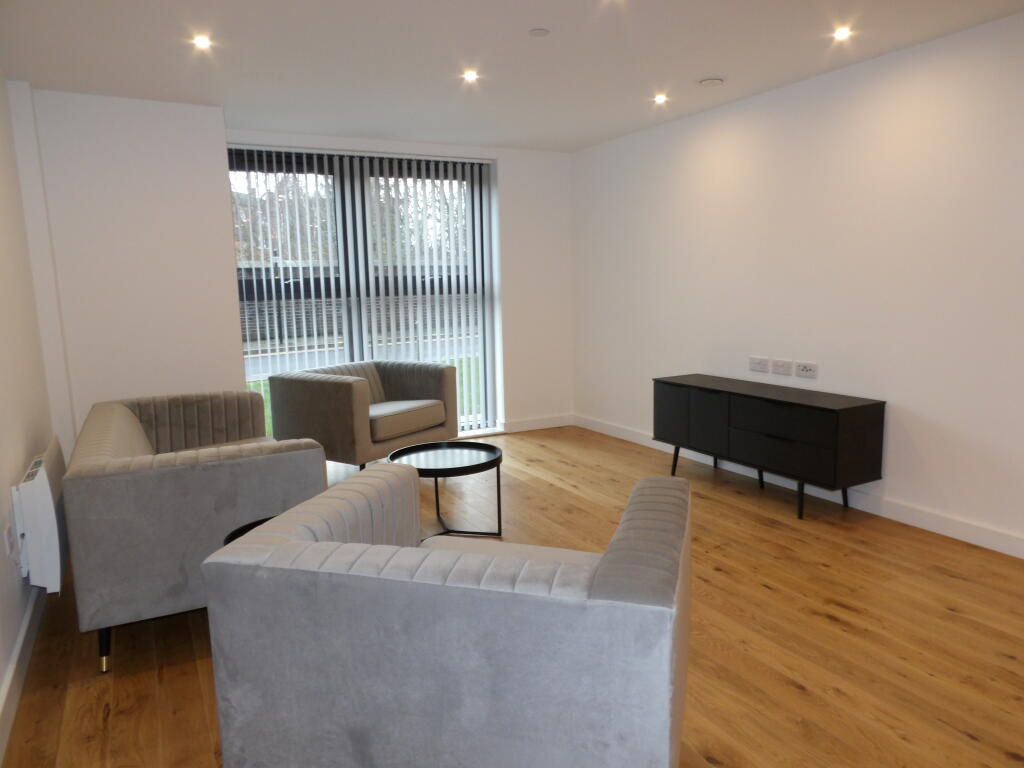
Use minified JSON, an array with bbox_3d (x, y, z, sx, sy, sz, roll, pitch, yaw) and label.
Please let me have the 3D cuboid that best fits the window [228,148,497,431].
[{"bbox_3d":[-1.079,-0.638,5.525,2.111,2.245,0.085,-6,9,-28],"label":"window"}]

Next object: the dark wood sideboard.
[{"bbox_3d":[1.474,0.346,4.326,0.390,0.632,1.416,-6,9,-28],"label":"dark wood sideboard"}]

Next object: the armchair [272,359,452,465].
[{"bbox_3d":[-1.014,0.268,4.999,0.835,0.735,0.965,5,10,36],"label":"armchair"}]

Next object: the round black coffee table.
[{"bbox_3d":[-0.342,0.584,3.753,0.590,0.434,0.590,-2,8,0],"label":"round black coffee table"}]

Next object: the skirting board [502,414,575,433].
[{"bbox_3d":[0.244,0.356,6.319,0.716,0.103,0.016,-6,9,-28],"label":"skirting board"}]

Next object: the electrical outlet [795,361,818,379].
[{"bbox_3d":[1.742,-0.083,4.190,0.012,0.087,0.148,-6,9,-28],"label":"electrical outlet"}]

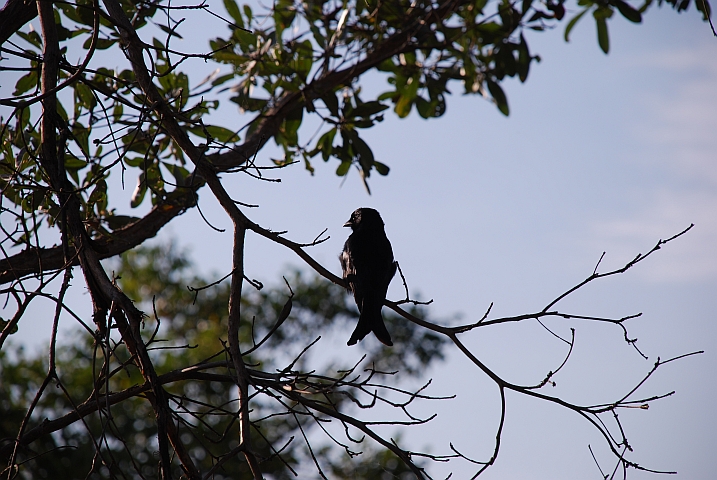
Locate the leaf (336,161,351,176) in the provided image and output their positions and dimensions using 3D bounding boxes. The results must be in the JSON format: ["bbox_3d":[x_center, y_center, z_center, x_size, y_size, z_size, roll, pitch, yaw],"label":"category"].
[{"bbox_3d":[-0.026,-0.131,7.150,0.021,0.039,0.013,24,0,0],"label":"leaf"}]

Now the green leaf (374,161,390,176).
[{"bbox_3d":[0.041,-0.128,7.150,0.039,0.019,0.013,43,0,0],"label":"green leaf"}]

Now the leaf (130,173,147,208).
[{"bbox_3d":[-0.386,-0.087,7.100,0.019,0.067,0.018,18,0,0],"label":"leaf"}]

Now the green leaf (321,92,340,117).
[{"bbox_3d":[-0.050,-0.240,7.150,0.023,0.049,0.016,-30,0,0],"label":"green leaf"}]

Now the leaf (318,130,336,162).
[{"bbox_3d":[-0.053,-0.170,7.150,0.023,0.062,0.016,24,0,0],"label":"leaf"}]

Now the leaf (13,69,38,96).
[{"bbox_3d":[-0.573,-0.270,6.950,0.026,0.061,0.018,43,0,0],"label":"leaf"}]

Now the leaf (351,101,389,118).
[{"bbox_3d":[0.019,-0.230,7.150,0.072,0.025,0.018,-9,0,0],"label":"leaf"}]

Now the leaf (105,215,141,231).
[{"bbox_3d":[-0.416,-0.034,7.100,0.067,0.025,0.018,0,0,0],"label":"leaf"}]

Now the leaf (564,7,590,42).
[{"bbox_3d":[0.398,-0.390,7.300,0.016,0.076,0.022,33,0,0],"label":"leaf"}]

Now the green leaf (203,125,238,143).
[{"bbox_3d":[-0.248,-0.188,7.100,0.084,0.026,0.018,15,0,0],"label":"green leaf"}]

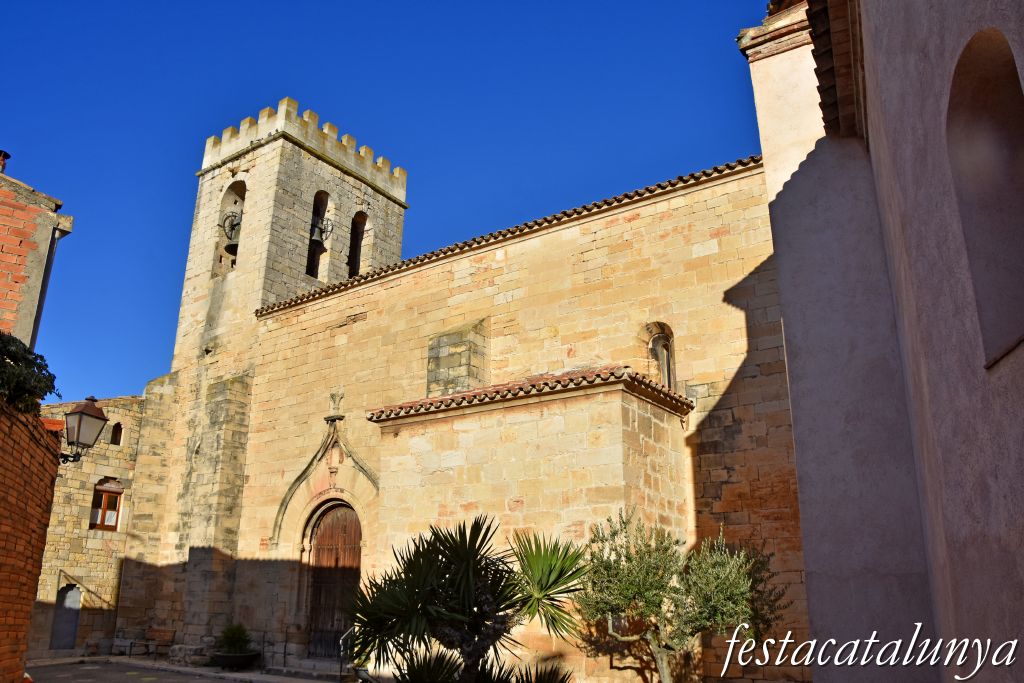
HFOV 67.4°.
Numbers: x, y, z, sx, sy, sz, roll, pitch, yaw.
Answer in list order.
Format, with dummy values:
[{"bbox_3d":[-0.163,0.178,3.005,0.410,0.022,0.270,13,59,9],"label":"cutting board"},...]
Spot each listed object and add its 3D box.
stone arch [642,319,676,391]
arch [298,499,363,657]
[{"bbox_3d":[3.113,0.422,15.620,0.642,1.601,0.455,-12,-22,33],"label":"stone arch"},{"bbox_3d":[-4.443,5.918,19.356,2.332,3.823,0.524,-12,-22,33],"label":"arch"}]

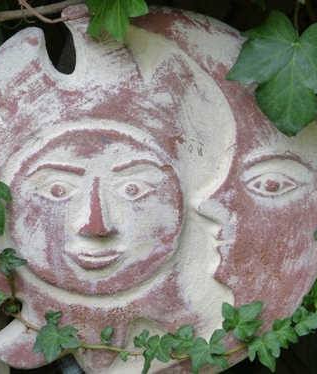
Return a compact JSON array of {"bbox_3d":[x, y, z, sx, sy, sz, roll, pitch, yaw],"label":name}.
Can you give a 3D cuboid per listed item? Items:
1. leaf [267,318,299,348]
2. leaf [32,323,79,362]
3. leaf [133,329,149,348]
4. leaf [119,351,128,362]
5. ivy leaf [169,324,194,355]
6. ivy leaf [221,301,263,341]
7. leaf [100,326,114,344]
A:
[{"bbox_3d":[0.095,0.111,1.730,0.023,0.023,0.008,0,6,0],"label":"leaf"},{"bbox_3d":[-0.078,0.117,1.720,0.036,0.030,0.010,0,6,0],"label":"leaf"},{"bbox_3d":[-0.012,0.106,1.585,0.011,0.013,0.005,1,-20,10],"label":"leaf"},{"bbox_3d":[-0.027,0.129,1.730,0.006,0.009,0.004,0,6,0],"label":"leaf"},{"bbox_3d":[0.017,0.115,1.720,0.018,0.023,0.007,0,6,0],"label":"ivy leaf"},{"bbox_3d":[0.059,0.093,1.580,0.029,0.027,0.008,0,-20,0],"label":"ivy leaf"},{"bbox_3d":[-0.039,0.113,1.730,0.011,0.014,0.005,0,6,0],"label":"leaf"}]

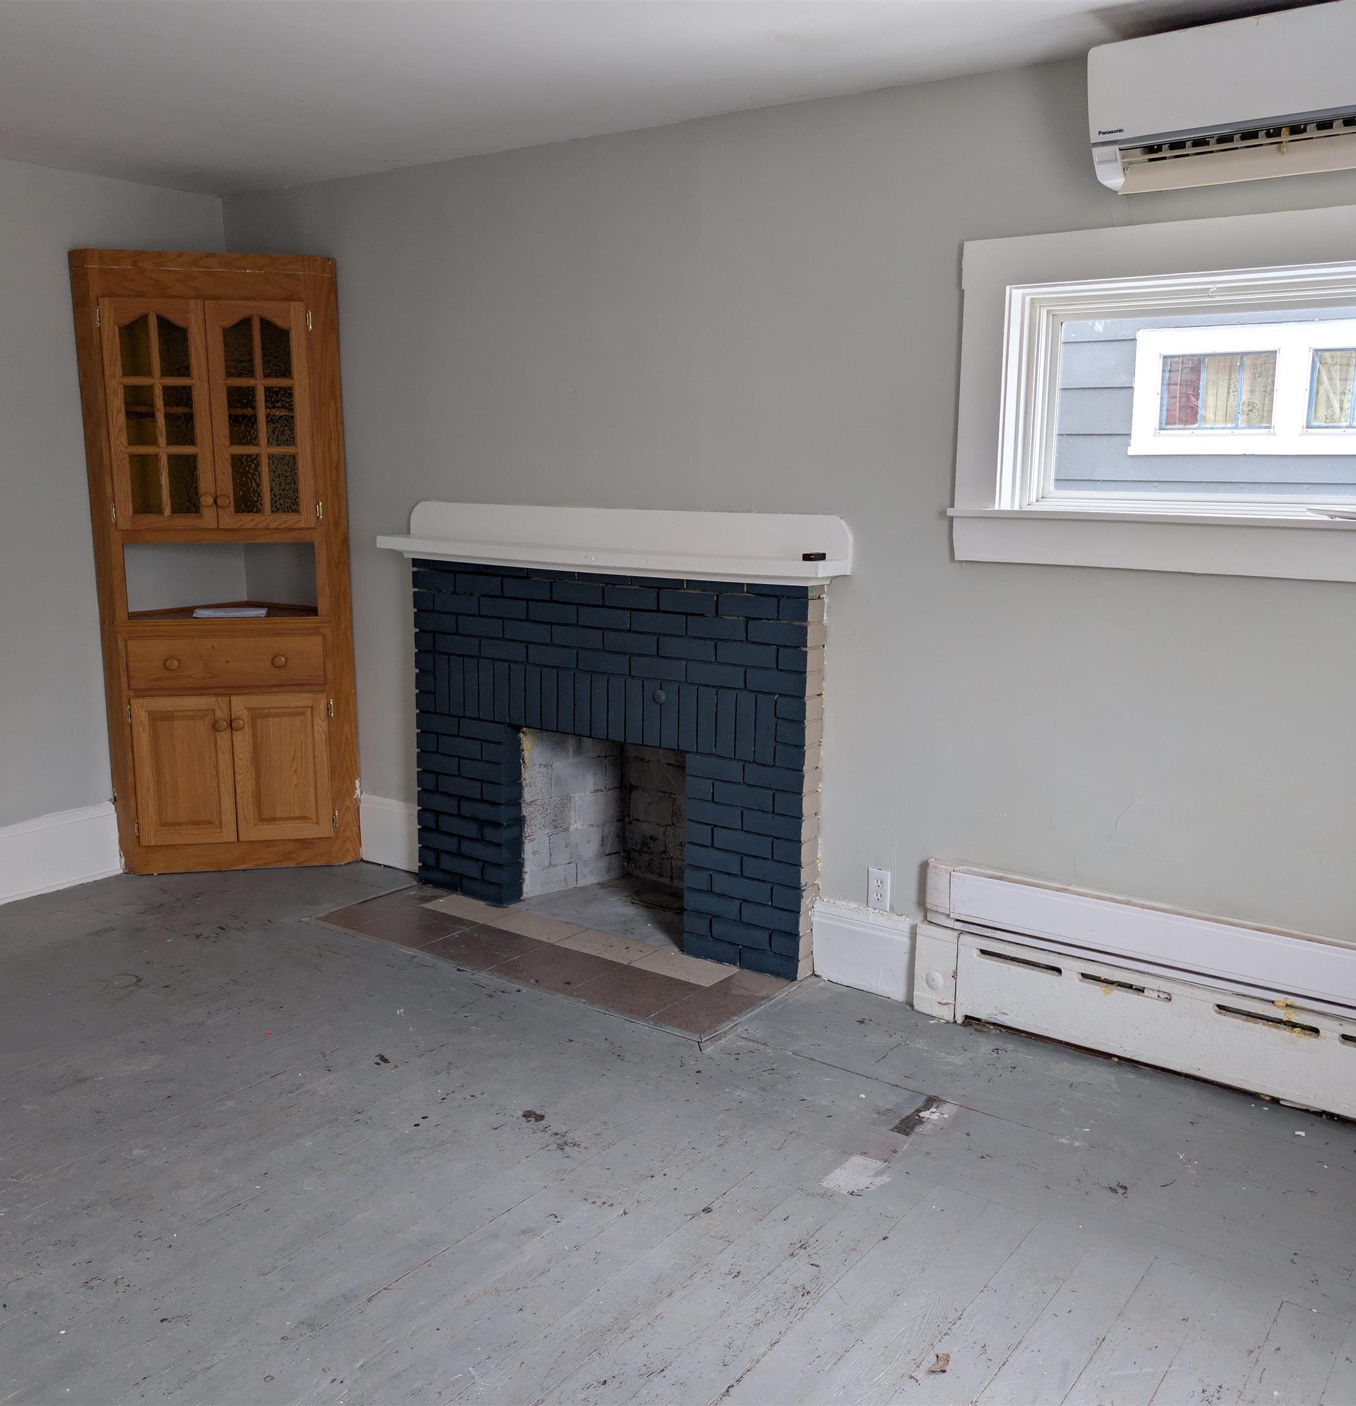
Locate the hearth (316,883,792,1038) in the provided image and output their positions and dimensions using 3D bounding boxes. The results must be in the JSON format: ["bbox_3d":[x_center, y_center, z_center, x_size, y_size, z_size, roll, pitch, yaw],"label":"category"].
[{"bbox_3d":[-0.432,0.762,4.071,1.562,0.030,0.477,8,13,34],"label":"hearth"}]

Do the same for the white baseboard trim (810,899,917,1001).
[{"bbox_3d":[0.548,0.717,3.780,0.323,0.234,0.030,8,13,34],"label":"white baseboard trim"}]

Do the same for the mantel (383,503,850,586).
[{"bbox_3d":[-0.274,-0.505,4.036,1.726,0.199,0.189,8,13,34],"label":"mantel"}]

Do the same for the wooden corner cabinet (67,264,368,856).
[{"bbox_3d":[-1.654,-0.500,4.866,0.879,2.189,0.510,-2,11,-11],"label":"wooden corner cabinet"}]

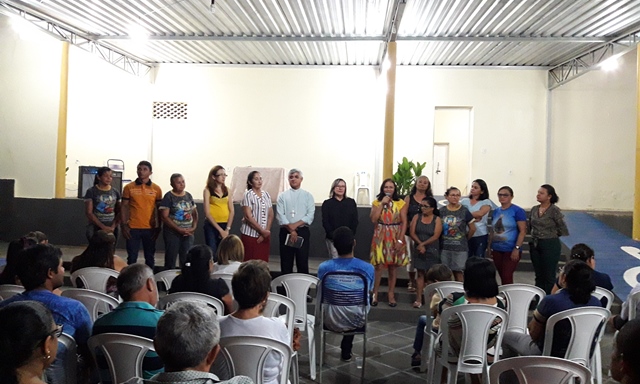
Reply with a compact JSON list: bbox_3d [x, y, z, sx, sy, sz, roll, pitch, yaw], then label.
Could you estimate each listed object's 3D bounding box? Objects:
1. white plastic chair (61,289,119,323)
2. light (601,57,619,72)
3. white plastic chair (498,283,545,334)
[{"bbox_3d":[-1.687,1.157,4.034,0.450,0.880,0.500,1,0,1],"label":"white plastic chair"},{"bbox_3d":[6.106,-2.684,10.900,0.340,0.300,0.340,1,0,0],"label":"light"},{"bbox_3d":[1.620,1.179,4.430,0.440,0.870,0.510,1,0,-3],"label":"white plastic chair"}]

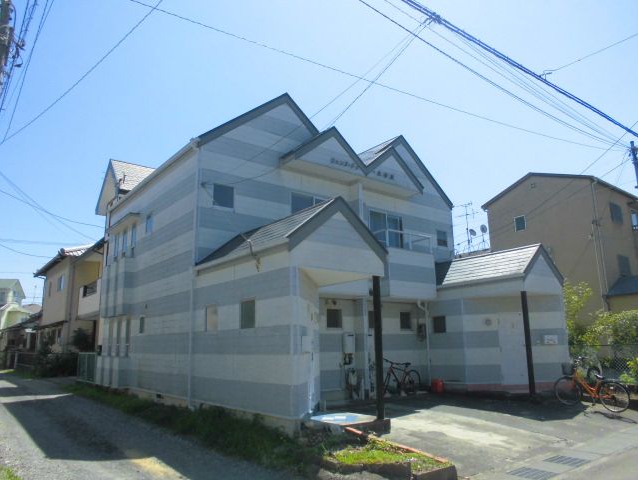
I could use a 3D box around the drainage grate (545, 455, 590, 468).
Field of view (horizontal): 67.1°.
[{"bbox_3d":[3.290,2.930,6.370,0.470,0.040,0.440,9,-16,-38],"label":"drainage grate"}]

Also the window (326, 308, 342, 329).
[{"bbox_3d":[0.397,2.066,12.590,0.520,0.520,0.100,9,-15,-37],"label":"window"}]

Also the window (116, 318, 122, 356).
[{"bbox_3d":[-5.923,2.885,14.251,0.100,1.120,0.420,9,-16,-38],"label":"window"}]

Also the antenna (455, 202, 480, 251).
[{"bbox_3d":[8.557,-0.778,27.698,1.400,2.800,0.600,-11,-16,40],"label":"antenna"}]

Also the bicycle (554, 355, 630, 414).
[{"bbox_3d":[6.556,3.508,11.669,0.570,1.150,1.760,7,-15,-33],"label":"bicycle"}]

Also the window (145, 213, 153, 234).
[{"bbox_3d":[-4.731,-0.465,13.414,0.100,0.560,0.490,9,-15,-37],"label":"window"}]

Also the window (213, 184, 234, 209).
[{"bbox_3d":[-2.223,-0.996,11.174,0.530,0.530,0.100,9,-15,-37],"label":"window"}]

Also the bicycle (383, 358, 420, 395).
[{"bbox_3d":[2.092,3.749,13.091,1.680,1.000,0.580,9,-15,-37],"label":"bicycle"}]

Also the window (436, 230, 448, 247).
[{"bbox_3d":[4.221,-0.034,16.468,0.550,0.550,0.100,9,-16,-38],"label":"window"}]

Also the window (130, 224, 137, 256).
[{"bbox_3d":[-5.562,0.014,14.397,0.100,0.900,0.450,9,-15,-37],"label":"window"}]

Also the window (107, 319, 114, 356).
[{"bbox_3d":[-6.445,3.013,14.887,0.100,1.120,0.420,9,-16,-38],"label":"window"}]

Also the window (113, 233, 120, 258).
[{"bbox_3d":[-6.626,0.176,15.746,0.100,0.780,0.430,9,-15,-37],"label":"window"}]

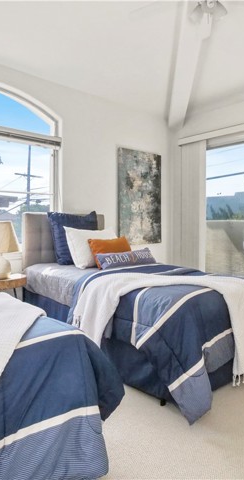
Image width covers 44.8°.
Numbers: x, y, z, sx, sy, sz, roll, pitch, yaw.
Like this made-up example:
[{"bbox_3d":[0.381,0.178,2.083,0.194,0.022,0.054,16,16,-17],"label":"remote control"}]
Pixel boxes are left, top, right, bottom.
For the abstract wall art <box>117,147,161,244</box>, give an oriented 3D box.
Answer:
[{"bbox_3d":[0.277,-0.593,4.225,0.800,1.300,0.040,-2,3,-40],"label":"abstract wall art"}]

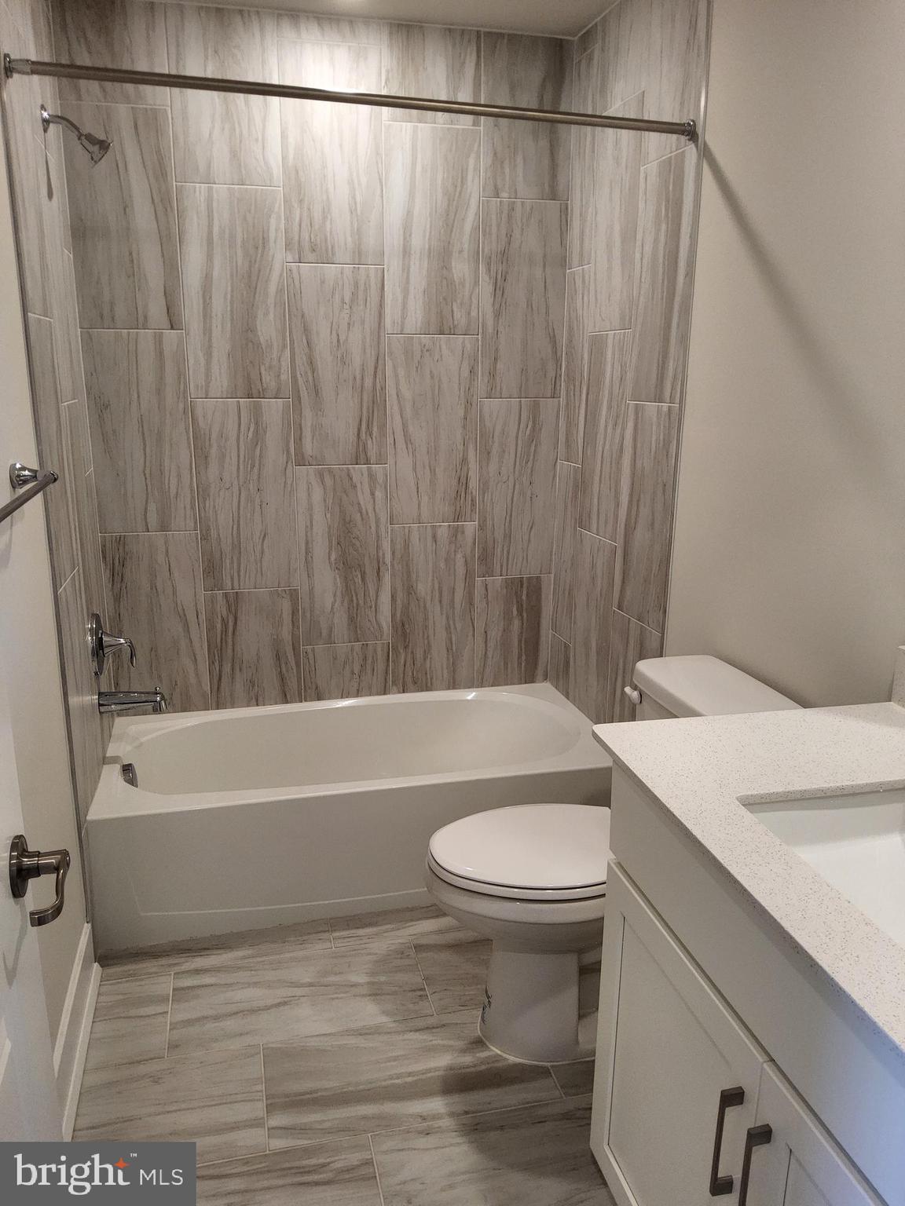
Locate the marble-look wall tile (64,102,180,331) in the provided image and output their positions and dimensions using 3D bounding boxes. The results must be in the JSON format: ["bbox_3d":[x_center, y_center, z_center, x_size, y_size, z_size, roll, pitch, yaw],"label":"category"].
[{"bbox_3d":[-0.952,-1.109,2.531,0.297,0.605,0.010,-3,15,-13],"label":"marble-look wall tile"}]

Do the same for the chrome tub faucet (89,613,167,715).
[{"bbox_3d":[-0.917,0.173,2.479,0.188,0.298,0.174,-3,15,-14],"label":"chrome tub faucet"}]

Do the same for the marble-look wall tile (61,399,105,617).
[{"bbox_3d":[-1.026,-0.234,2.401,0.010,0.614,0.302,-3,15,-15],"label":"marble-look wall tile"}]

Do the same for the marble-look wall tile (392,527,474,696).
[{"bbox_3d":[-0.067,0.021,3.050,0.305,0.602,0.010,-3,15,-13],"label":"marble-look wall tile"}]

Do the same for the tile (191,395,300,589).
[{"bbox_3d":[-0.665,-0.342,2.813,0.305,0.611,0.010,-3,15,-13],"label":"tile"}]

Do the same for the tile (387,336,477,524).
[{"bbox_3d":[-0.063,-0.564,2.872,0.303,0.605,0.010,-3,15,-14],"label":"tile"}]

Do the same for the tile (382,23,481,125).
[{"bbox_3d":[-0.056,-1.586,2.628,0.305,0.264,0.010,-3,15,-13],"label":"tile"}]

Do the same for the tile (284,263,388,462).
[{"bbox_3d":[-0.361,-0.746,2.773,0.303,0.612,0.010,-3,15,-13],"label":"tile"}]

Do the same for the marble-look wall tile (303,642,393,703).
[{"bbox_3d":[-0.366,0.236,3.012,0.299,0.194,0.010,-3,15,-13],"label":"marble-look wall tile"}]

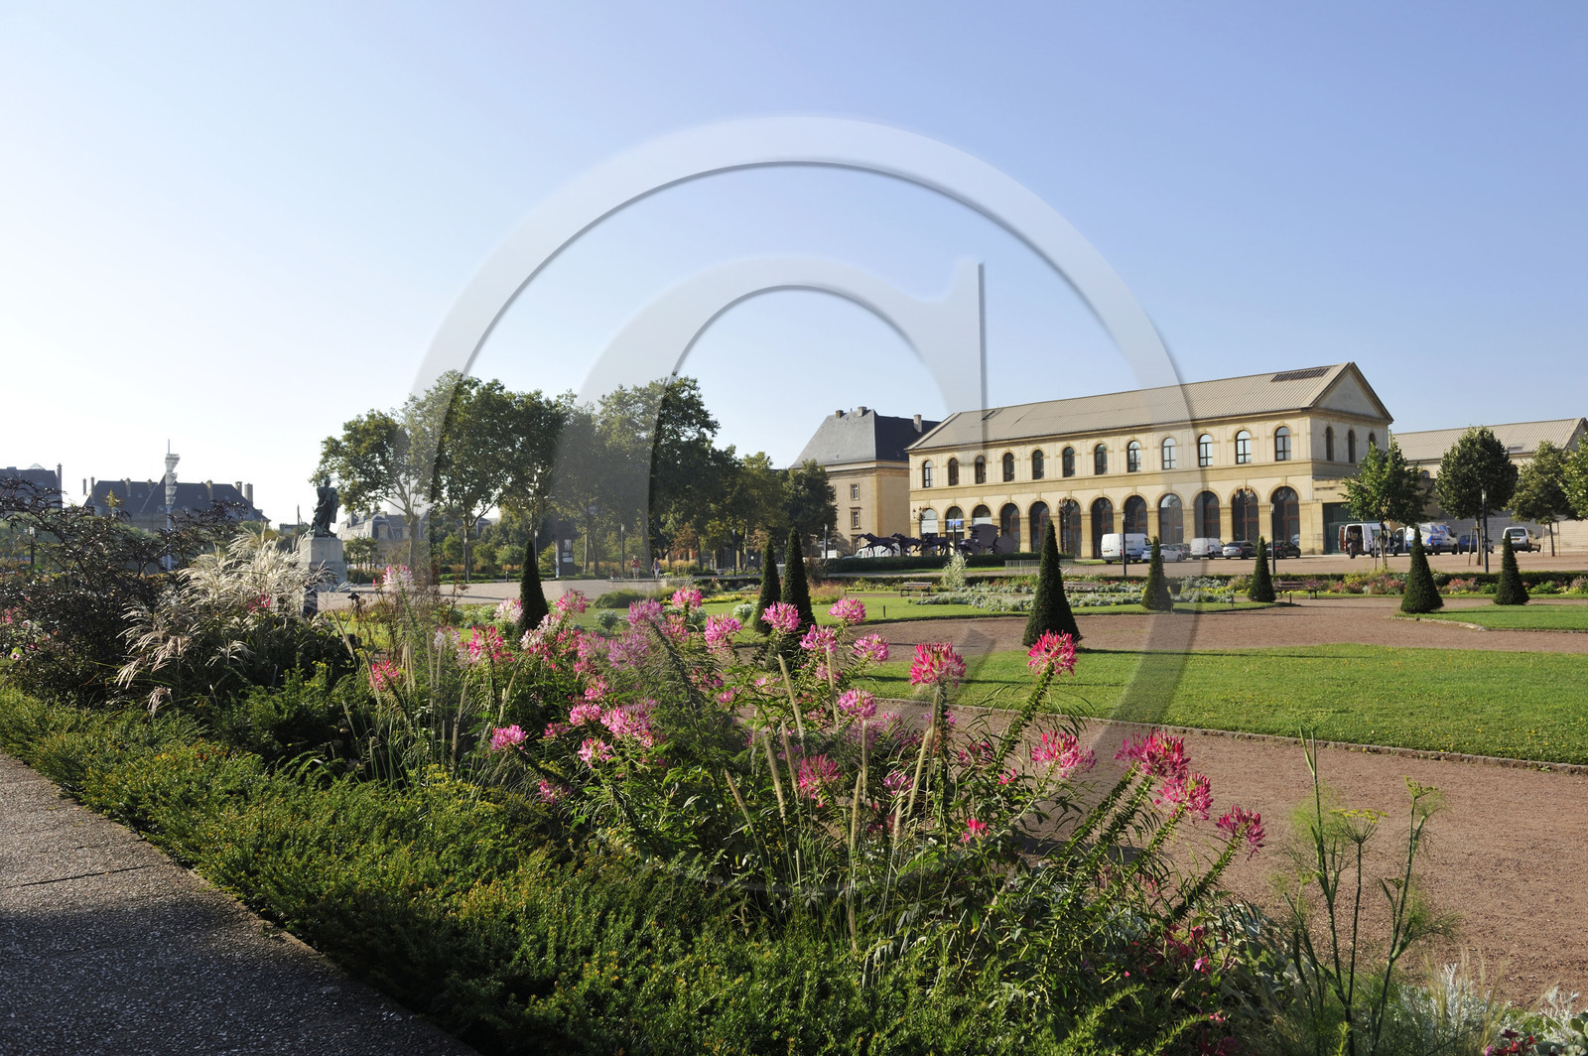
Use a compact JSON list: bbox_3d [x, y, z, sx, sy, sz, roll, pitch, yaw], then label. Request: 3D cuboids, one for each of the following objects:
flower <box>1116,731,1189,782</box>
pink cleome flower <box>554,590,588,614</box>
[{"bbox_3d":[1.104,0.705,3.800,0.225,0.157,0.190,-1,-2,0],"label":"flower"},{"bbox_3d":[-1.119,0.374,6.200,0.174,0.125,0.166,-1,-2,0],"label":"pink cleome flower"}]

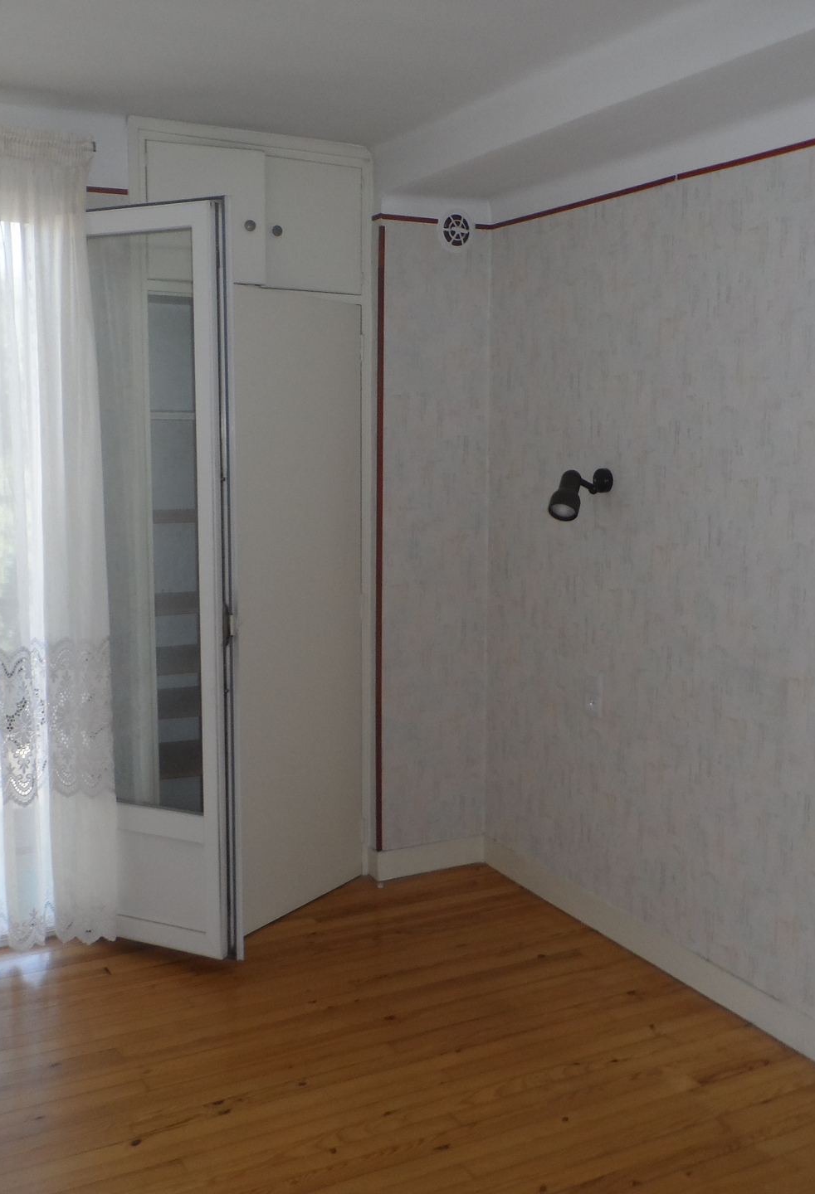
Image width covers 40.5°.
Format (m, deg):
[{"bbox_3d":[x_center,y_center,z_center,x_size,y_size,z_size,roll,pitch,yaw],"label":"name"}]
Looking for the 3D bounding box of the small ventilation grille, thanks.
[{"bbox_3d":[0.163,-1.208,3.661,0.132,0.135,0.025,-4,9,-29],"label":"small ventilation grille"}]

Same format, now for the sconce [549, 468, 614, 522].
[{"bbox_3d":[0.518,-0.301,3.250,0.195,0.155,0.110,-4,9,-29],"label":"sconce"}]

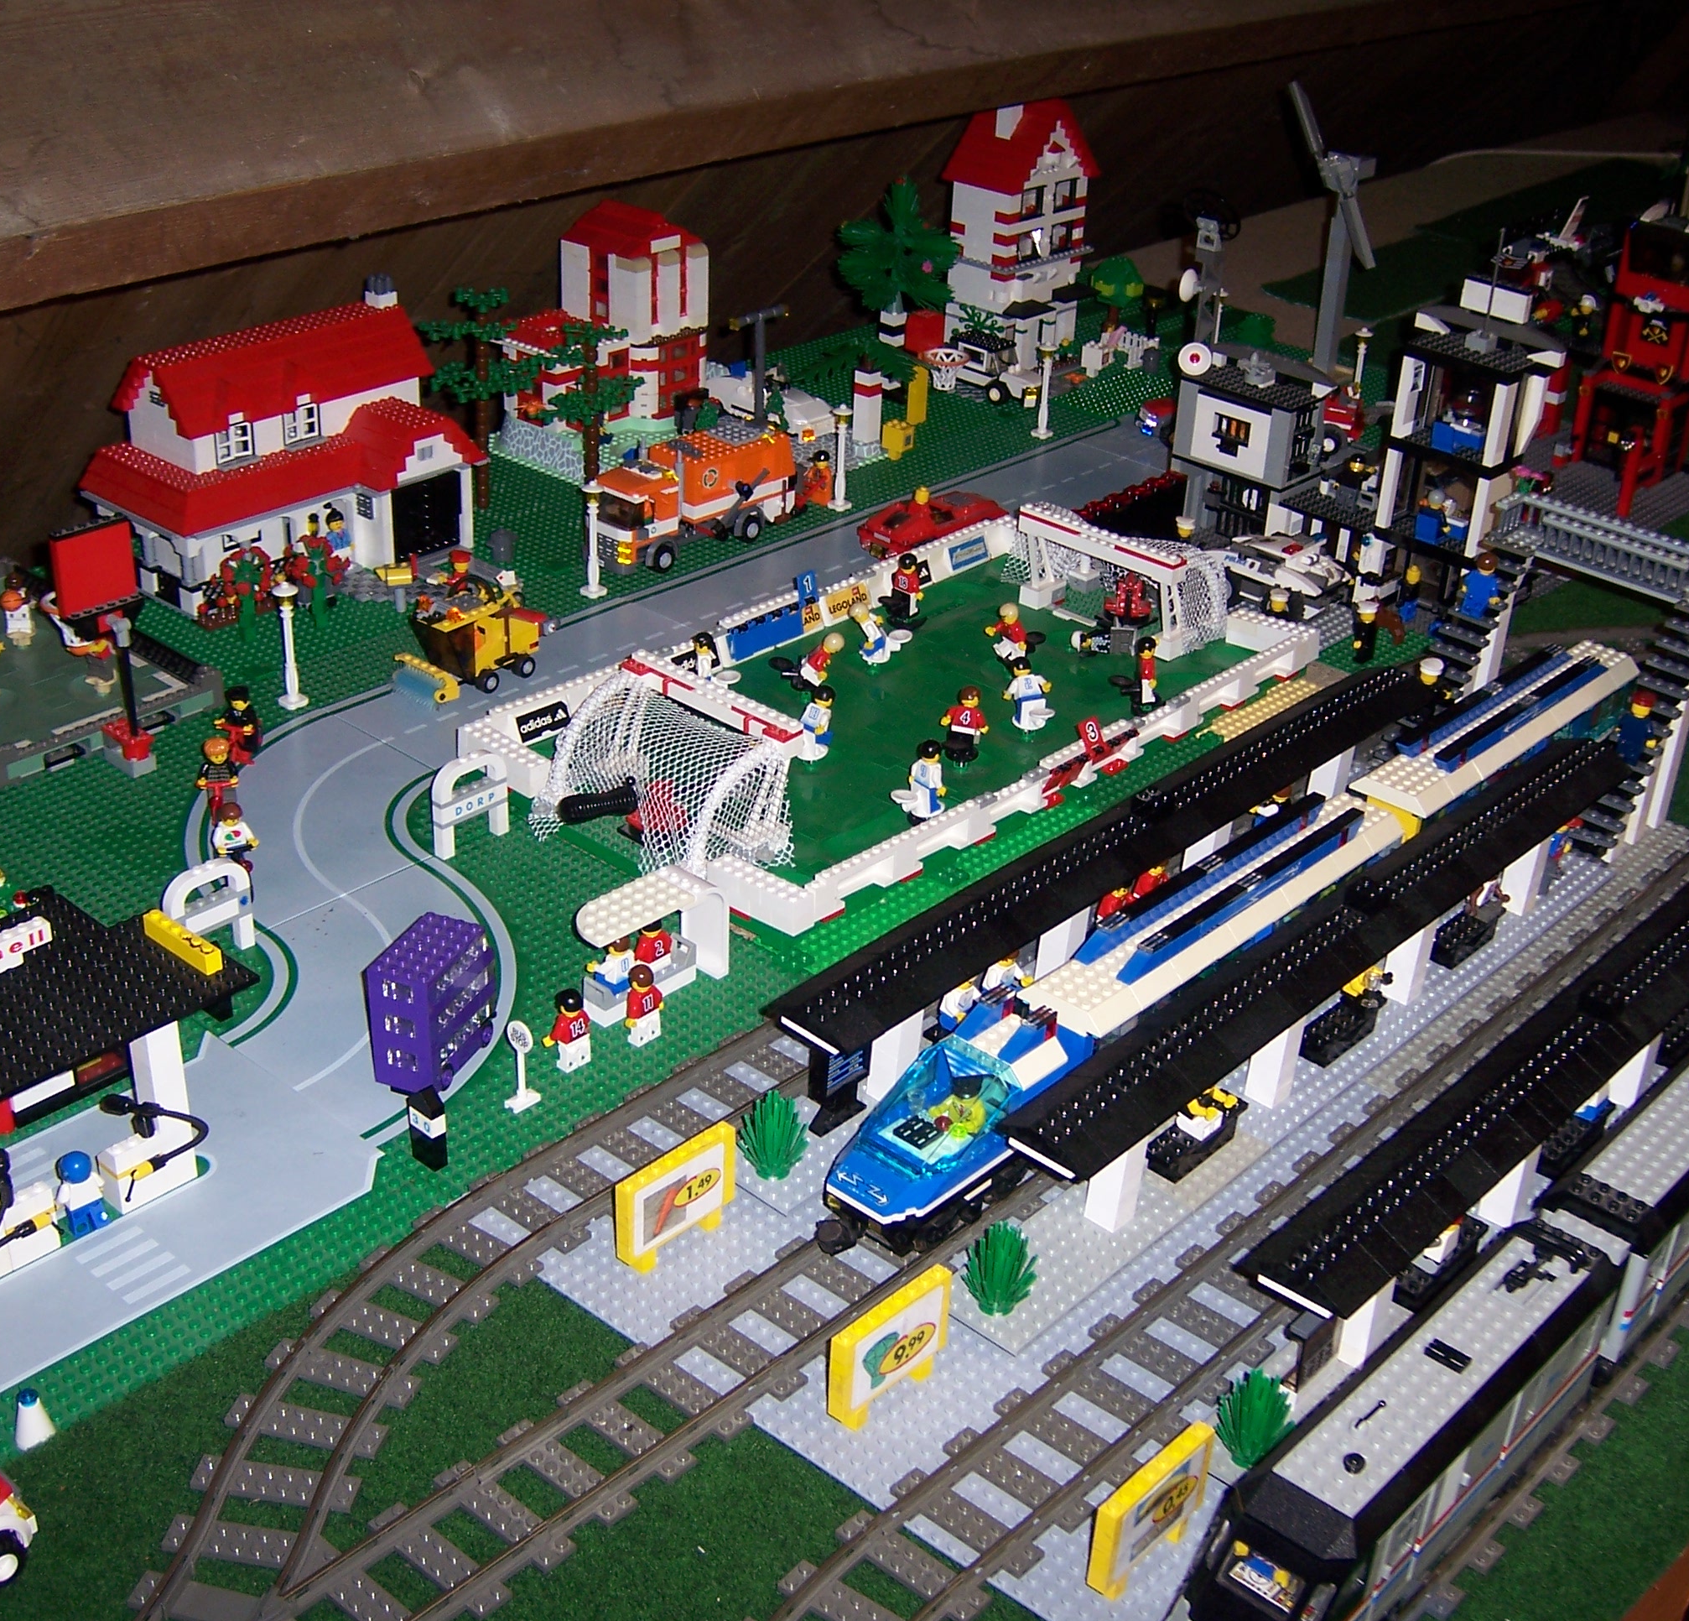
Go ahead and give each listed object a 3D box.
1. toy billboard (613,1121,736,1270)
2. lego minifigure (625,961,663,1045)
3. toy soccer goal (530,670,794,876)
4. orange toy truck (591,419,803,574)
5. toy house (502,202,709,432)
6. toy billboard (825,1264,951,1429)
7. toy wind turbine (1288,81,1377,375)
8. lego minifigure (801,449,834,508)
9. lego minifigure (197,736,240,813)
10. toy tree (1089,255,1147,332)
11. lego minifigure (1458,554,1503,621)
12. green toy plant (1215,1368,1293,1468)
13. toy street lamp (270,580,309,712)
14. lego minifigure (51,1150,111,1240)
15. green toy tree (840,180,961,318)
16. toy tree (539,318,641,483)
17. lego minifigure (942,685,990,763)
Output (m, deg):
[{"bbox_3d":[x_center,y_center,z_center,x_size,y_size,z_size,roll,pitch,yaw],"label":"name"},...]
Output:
[{"bbox_3d":[-0.074,0.173,0.995,0.009,0.050,0.064,26,37,35],"label":"toy billboard"},{"bbox_3d":[-0.101,0.096,1.133,0.015,0.043,0.025,26,37,35],"label":"lego minifigure"},{"bbox_3d":[-0.107,-0.020,1.292,0.146,0.067,0.105,26,36,35],"label":"toy soccer goal"},{"bbox_3d":[-0.114,-0.245,1.719,0.056,0.084,0.176,24,35,35],"label":"orange toy truck"},{"bbox_3d":[-0.194,-0.408,1.833,0.100,0.172,0.140,26,37,35],"label":"toy house"},{"bbox_3d":[0.021,0.215,0.903,0.016,0.043,0.064,26,36,35],"label":"toy billboard"},{"bbox_3d":[0.470,-0.548,2.137,0.122,0.272,0.065,24,35,35],"label":"toy wind turbine"},{"bbox_3d":[-0.018,-0.260,1.760,0.025,0.041,0.018,26,36,35],"label":"lego minifigure"},{"bbox_3d":[-0.359,-0.022,1.289,0.026,0.041,0.021,0,29,-6],"label":"lego minifigure"},{"bbox_3d":[0.263,-0.500,2.189,0.052,0.078,0.052,26,37,35],"label":"toy tree"},{"bbox_3d":[0.407,-0.146,1.434,0.014,0.041,0.025,-23,37,-39],"label":"lego minifigure"},{"bbox_3d":[0.162,0.235,0.876,0.033,0.042,0.033,2,28,-1],"label":"green toy plant"},{"bbox_3d":[-0.352,-0.105,1.426,0.018,0.085,0.018,2,29,-1],"label":"toy street lamp"},{"bbox_3d":[-0.334,0.165,0.980,0.015,0.041,0.025,24,35,35],"label":"lego minifigure"},{"bbox_3d":[0.049,-0.487,1.958,0.100,0.122,0.105,2,29,-1],"label":"green toy tree"},{"bbox_3d":[-0.184,-0.273,1.644,0.072,0.177,0.075,26,37,35],"label":"toy tree"},{"bbox_3d":[0.075,-0.052,1.384,0.025,0.047,0.018,13,31,16],"label":"lego minifigure"}]

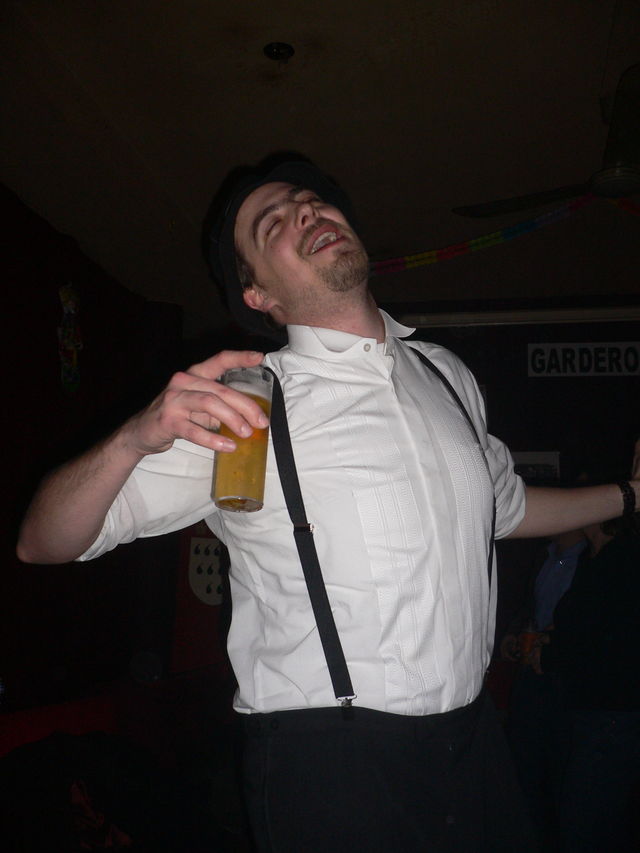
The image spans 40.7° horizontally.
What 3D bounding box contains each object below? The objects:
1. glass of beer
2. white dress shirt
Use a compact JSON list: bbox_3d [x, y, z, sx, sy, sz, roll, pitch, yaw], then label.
[{"bbox_3d":[-0.083,0.015,0.945,0.057,0.150,0.057,4,-17,0],"label":"glass of beer"},{"bbox_3d":[0.042,0.120,1.160,0.660,0.530,0.340,16,-27,-35],"label":"white dress shirt"}]

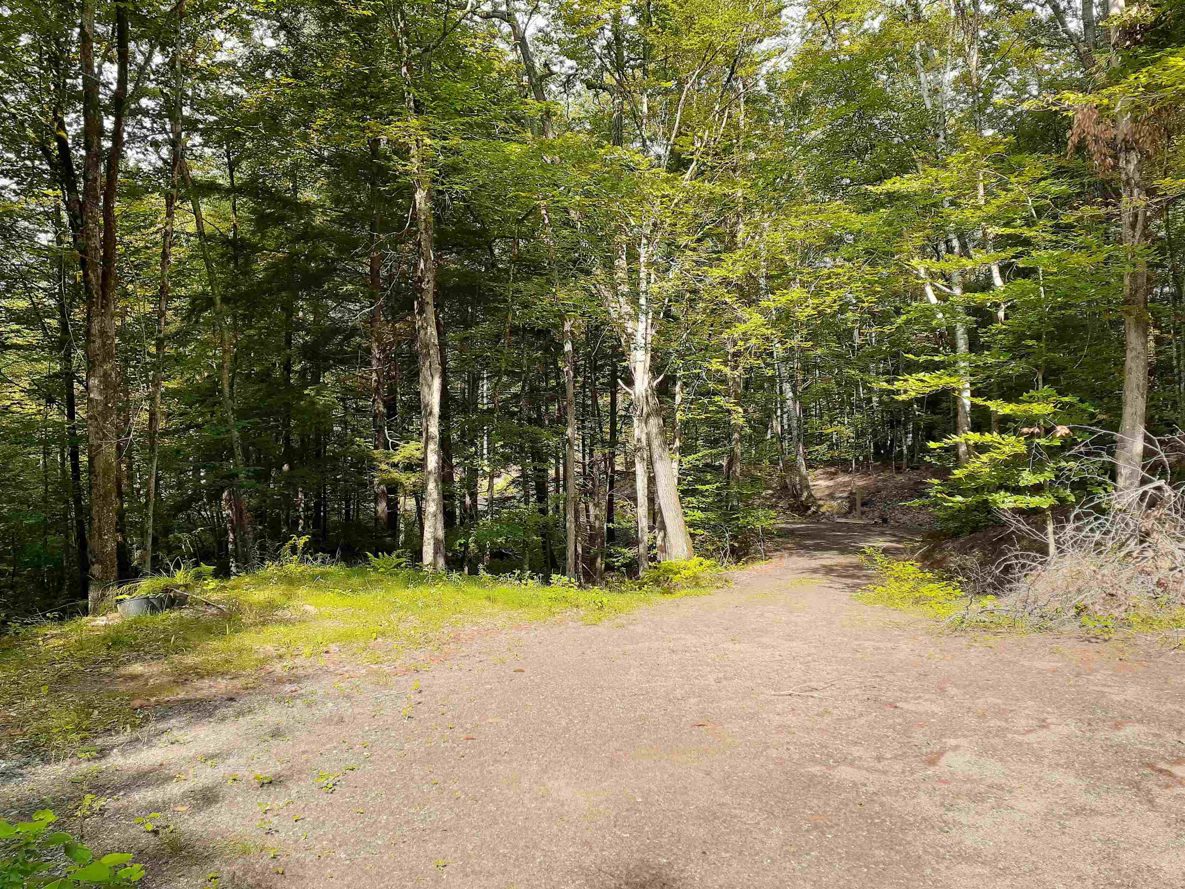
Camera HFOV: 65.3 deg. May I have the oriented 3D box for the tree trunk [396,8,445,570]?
[{"bbox_3d":[-2.181,-2.019,12.000,0.433,7.308,0.400,-3,0,0],"label":"tree trunk"}]

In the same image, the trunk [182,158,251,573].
[{"bbox_3d":[-4.826,-1.016,12.000,0.300,5.439,0.250,-8,0,0],"label":"trunk"}]

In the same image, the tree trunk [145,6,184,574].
[{"bbox_3d":[-5.319,-1.918,11.500,0.219,7.083,0.210,3,0,0],"label":"tree trunk"}]

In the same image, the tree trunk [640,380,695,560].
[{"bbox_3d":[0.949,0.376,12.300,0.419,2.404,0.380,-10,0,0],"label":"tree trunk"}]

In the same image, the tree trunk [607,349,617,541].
[{"bbox_3d":[0.362,0.034,17.000,0.196,3.627,0.190,0,0,0],"label":"tree trunk"}]

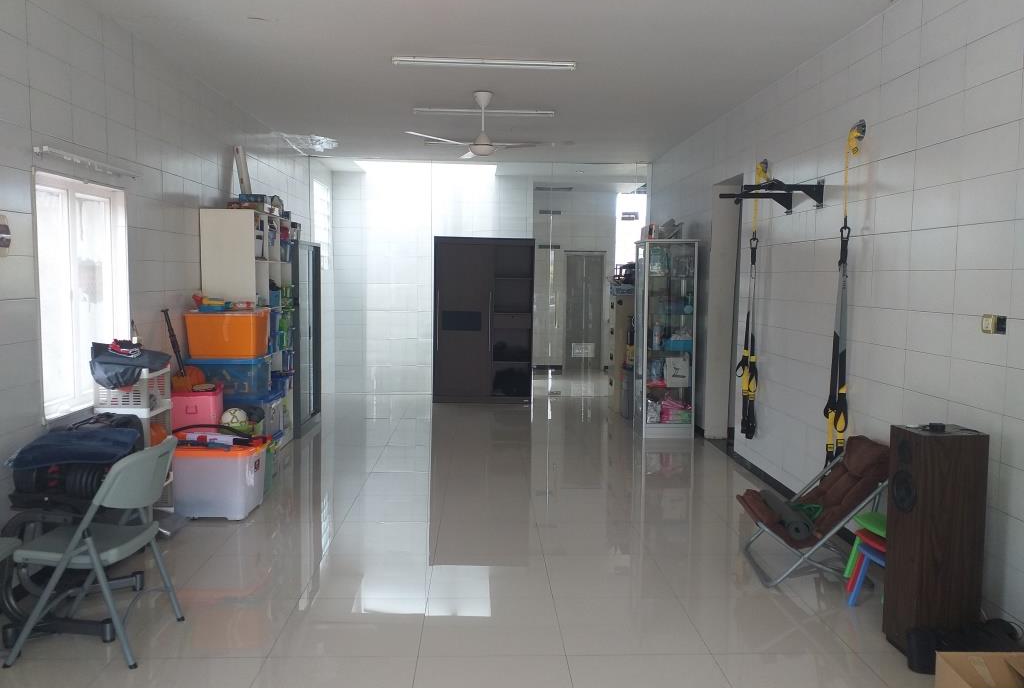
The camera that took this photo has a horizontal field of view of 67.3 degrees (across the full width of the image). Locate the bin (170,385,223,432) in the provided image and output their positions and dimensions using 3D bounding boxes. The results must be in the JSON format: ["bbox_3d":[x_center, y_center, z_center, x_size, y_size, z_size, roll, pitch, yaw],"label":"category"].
[{"bbox_3d":[-2.146,0.455,5.308,0.323,0.282,0.343,-1,5,-15],"label":"bin"}]

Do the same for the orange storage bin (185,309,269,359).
[{"bbox_3d":[-2.074,-0.084,5.677,0.514,0.328,0.383,1,5,-2],"label":"orange storage bin"}]

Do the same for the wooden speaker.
[{"bbox_3d":[1.758,0.824,3.216,0.295,0.930,0.200,1,5,-5],"label":"wooden speaker"}]

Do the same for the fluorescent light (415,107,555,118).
[{"bbox_3d":[-0.257,-2.096,7.013,1.270,0.060,0.045,1,5,-2],"label":"fluorescent light"}]

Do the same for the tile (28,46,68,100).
[{"bbox_3d":[-2.346,-1.365,3.911,0.015,0.199,0.392,1,5,-2],"label":"tile"}]

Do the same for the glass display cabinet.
[{"bbox_3d":[1.510,-0.045,7.541,0.504,1.896,0.403,1,5,-2],"label":"glass display cabinet"}]

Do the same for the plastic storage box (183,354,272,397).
[{"bbox_3d":[-2.010,0.210,5.490,0.510,0.247,0.360,1,5,-2],"label":"plastic storage box"}]

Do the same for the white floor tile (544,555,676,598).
[{"bbox_3d":[0.493,1.204,4.011,0.605,0.020,0.575,1,5,-2],"label":"white floor tile"}]

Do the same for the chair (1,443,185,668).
[{"bbox_3d":[-1.718,0.836,3.195,0.544,0.822,0.474,1,5,1],"label":"chair"}]

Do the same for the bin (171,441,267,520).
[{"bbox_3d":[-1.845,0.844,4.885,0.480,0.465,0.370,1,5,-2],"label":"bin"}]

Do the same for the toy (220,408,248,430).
[{"bbox_3d":[-1.831,0.510,5.092,0.172,0.172,0.172,1,5,-2],"label":"toy"}]

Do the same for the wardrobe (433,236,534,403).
[{"bbox_3d":[-0.350,-0.293,9.480,1.192,1.977,0.570,1,5,-2],"label":"wardrobe"}]

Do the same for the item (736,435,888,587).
[{"bbox_3d":[1.608,0.873,4.113,0.740,0.670,0.570,1,5,0],"label":"item"}]

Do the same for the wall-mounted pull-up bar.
[{"bbox_3d":[1.734,-0.992,5.194,0.510,0.200,1.080,1,5,-2],"label":"wall-mounted pull-up bar"}]

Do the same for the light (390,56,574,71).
[{"bbox_3d":[-0.189,-1.951,5.376,1.270,0.060,0.045,1,5,-2],"label":"light"}]

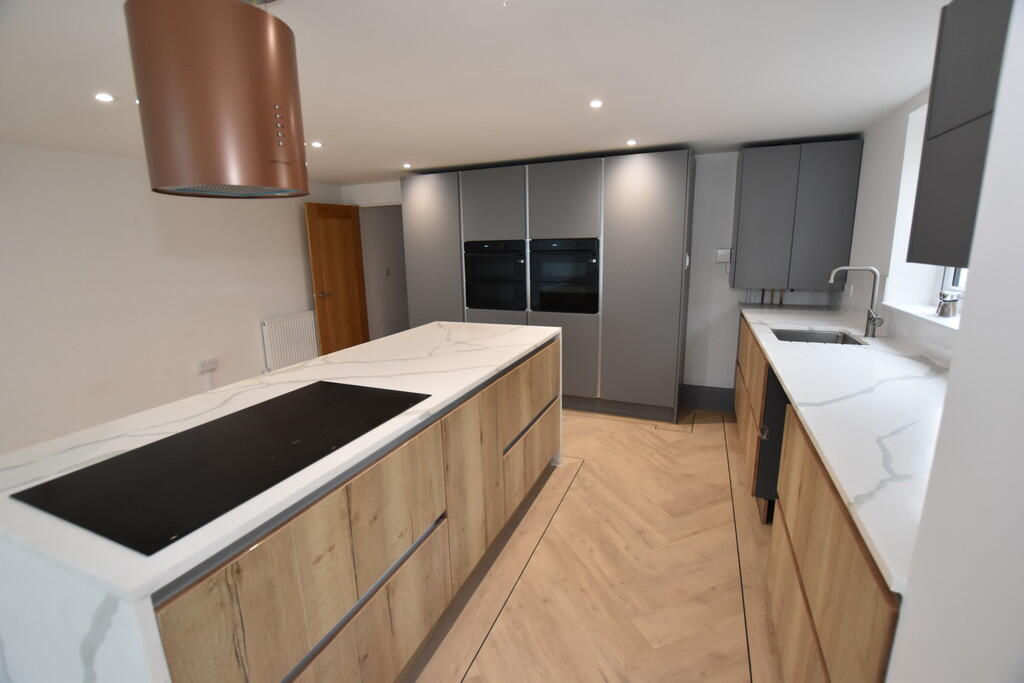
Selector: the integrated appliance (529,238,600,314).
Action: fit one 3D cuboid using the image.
[{"bbox_3d":[0.529,-0.590,3.782,0.586,0.608,0.510,4,13,23],"label":"integrated appliance"}]

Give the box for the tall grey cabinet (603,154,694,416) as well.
[{"bbox_3d":[1.121,-0.467,3.580,0.631,1.970,0.540,4,13,23],"label":"tall grey cabinet"}]

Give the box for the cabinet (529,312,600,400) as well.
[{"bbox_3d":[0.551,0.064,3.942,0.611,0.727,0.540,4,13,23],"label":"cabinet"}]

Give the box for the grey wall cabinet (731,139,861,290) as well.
[{"bbox_3d":[2.001,-0.872,3.089,0.664,0.954,0.380,4,13,23],"label":"grey wall cabinet"}]

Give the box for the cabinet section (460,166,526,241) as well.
[{"bbox_3d":[-0.045,-1.223,3.908,0.619,0.590,0.550,4,14,23],"label":"cabinet section"}]

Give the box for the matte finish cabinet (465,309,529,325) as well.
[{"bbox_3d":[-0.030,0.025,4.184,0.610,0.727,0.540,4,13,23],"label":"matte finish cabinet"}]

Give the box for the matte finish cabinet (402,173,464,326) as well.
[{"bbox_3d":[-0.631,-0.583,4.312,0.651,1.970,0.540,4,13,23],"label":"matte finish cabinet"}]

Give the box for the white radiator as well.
[{"bbox_3d":[-2.244,-0.018,4.422,0.100,0.520,0.660,4,13,23],"label":"white radiator"}]

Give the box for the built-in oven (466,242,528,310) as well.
[{"bbox_3d":[-0.057,-0.629,4.027,0.598,0.608,0.510,4,13,23],"label":"built-in oven"}]

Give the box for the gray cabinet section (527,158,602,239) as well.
[{"bbox_3d":[0.526,-1.177,3.662,0.613,0.588,0.550,4,14,23],"label":"gray cabinet section"}]

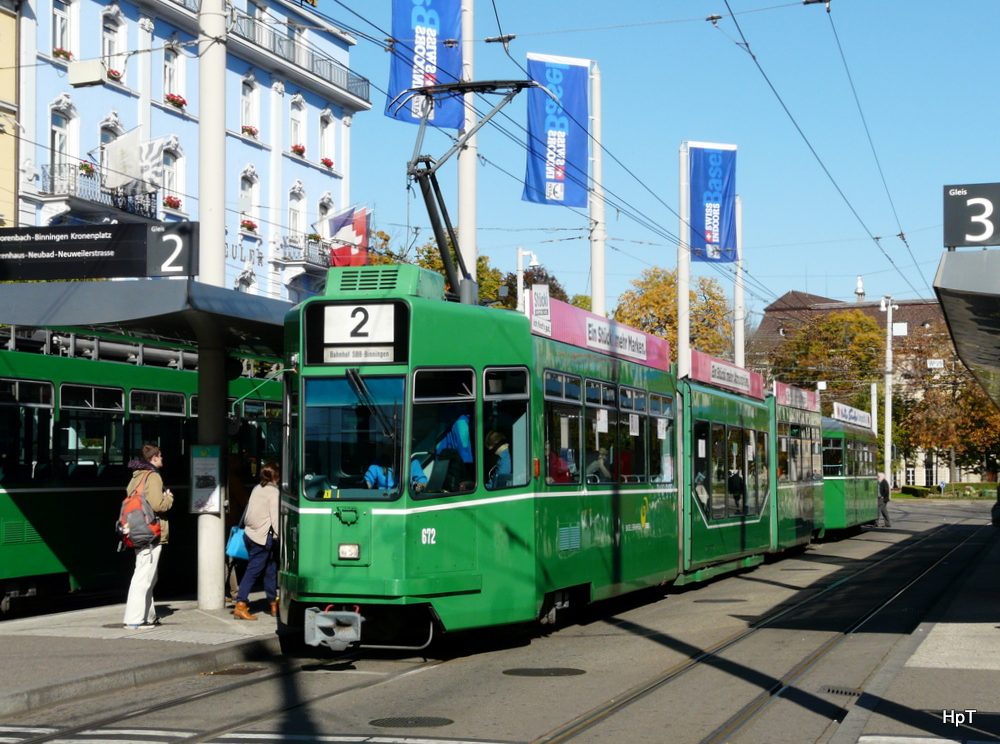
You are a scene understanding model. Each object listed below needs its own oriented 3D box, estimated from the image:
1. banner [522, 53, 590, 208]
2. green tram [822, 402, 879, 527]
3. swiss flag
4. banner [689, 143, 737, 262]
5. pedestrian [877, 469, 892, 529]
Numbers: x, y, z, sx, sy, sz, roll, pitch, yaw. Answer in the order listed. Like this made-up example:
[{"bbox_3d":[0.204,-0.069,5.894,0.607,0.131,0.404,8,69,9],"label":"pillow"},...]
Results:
[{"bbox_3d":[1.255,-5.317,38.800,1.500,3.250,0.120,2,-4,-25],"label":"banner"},{"bbox_3d":[9.038,2.841,49.323,2.250,3.500,13.600,-1,-3,17],"label":"green tram"},{"bbox_3d":[-6.362,-5.606,74.000,1.900,2.700,0.400,-1,-3,19],"label":"swiss flag"},{"bbox_3d":[5.861,-4.661,48.600,1.450,3.250,0.120,2,-4,-25],"label":"banner"},{"bbox_3d":[12.508,4.153,57.400,0.600,1.740,0.500,0,-3,-3],"label":"pedestrian"}]

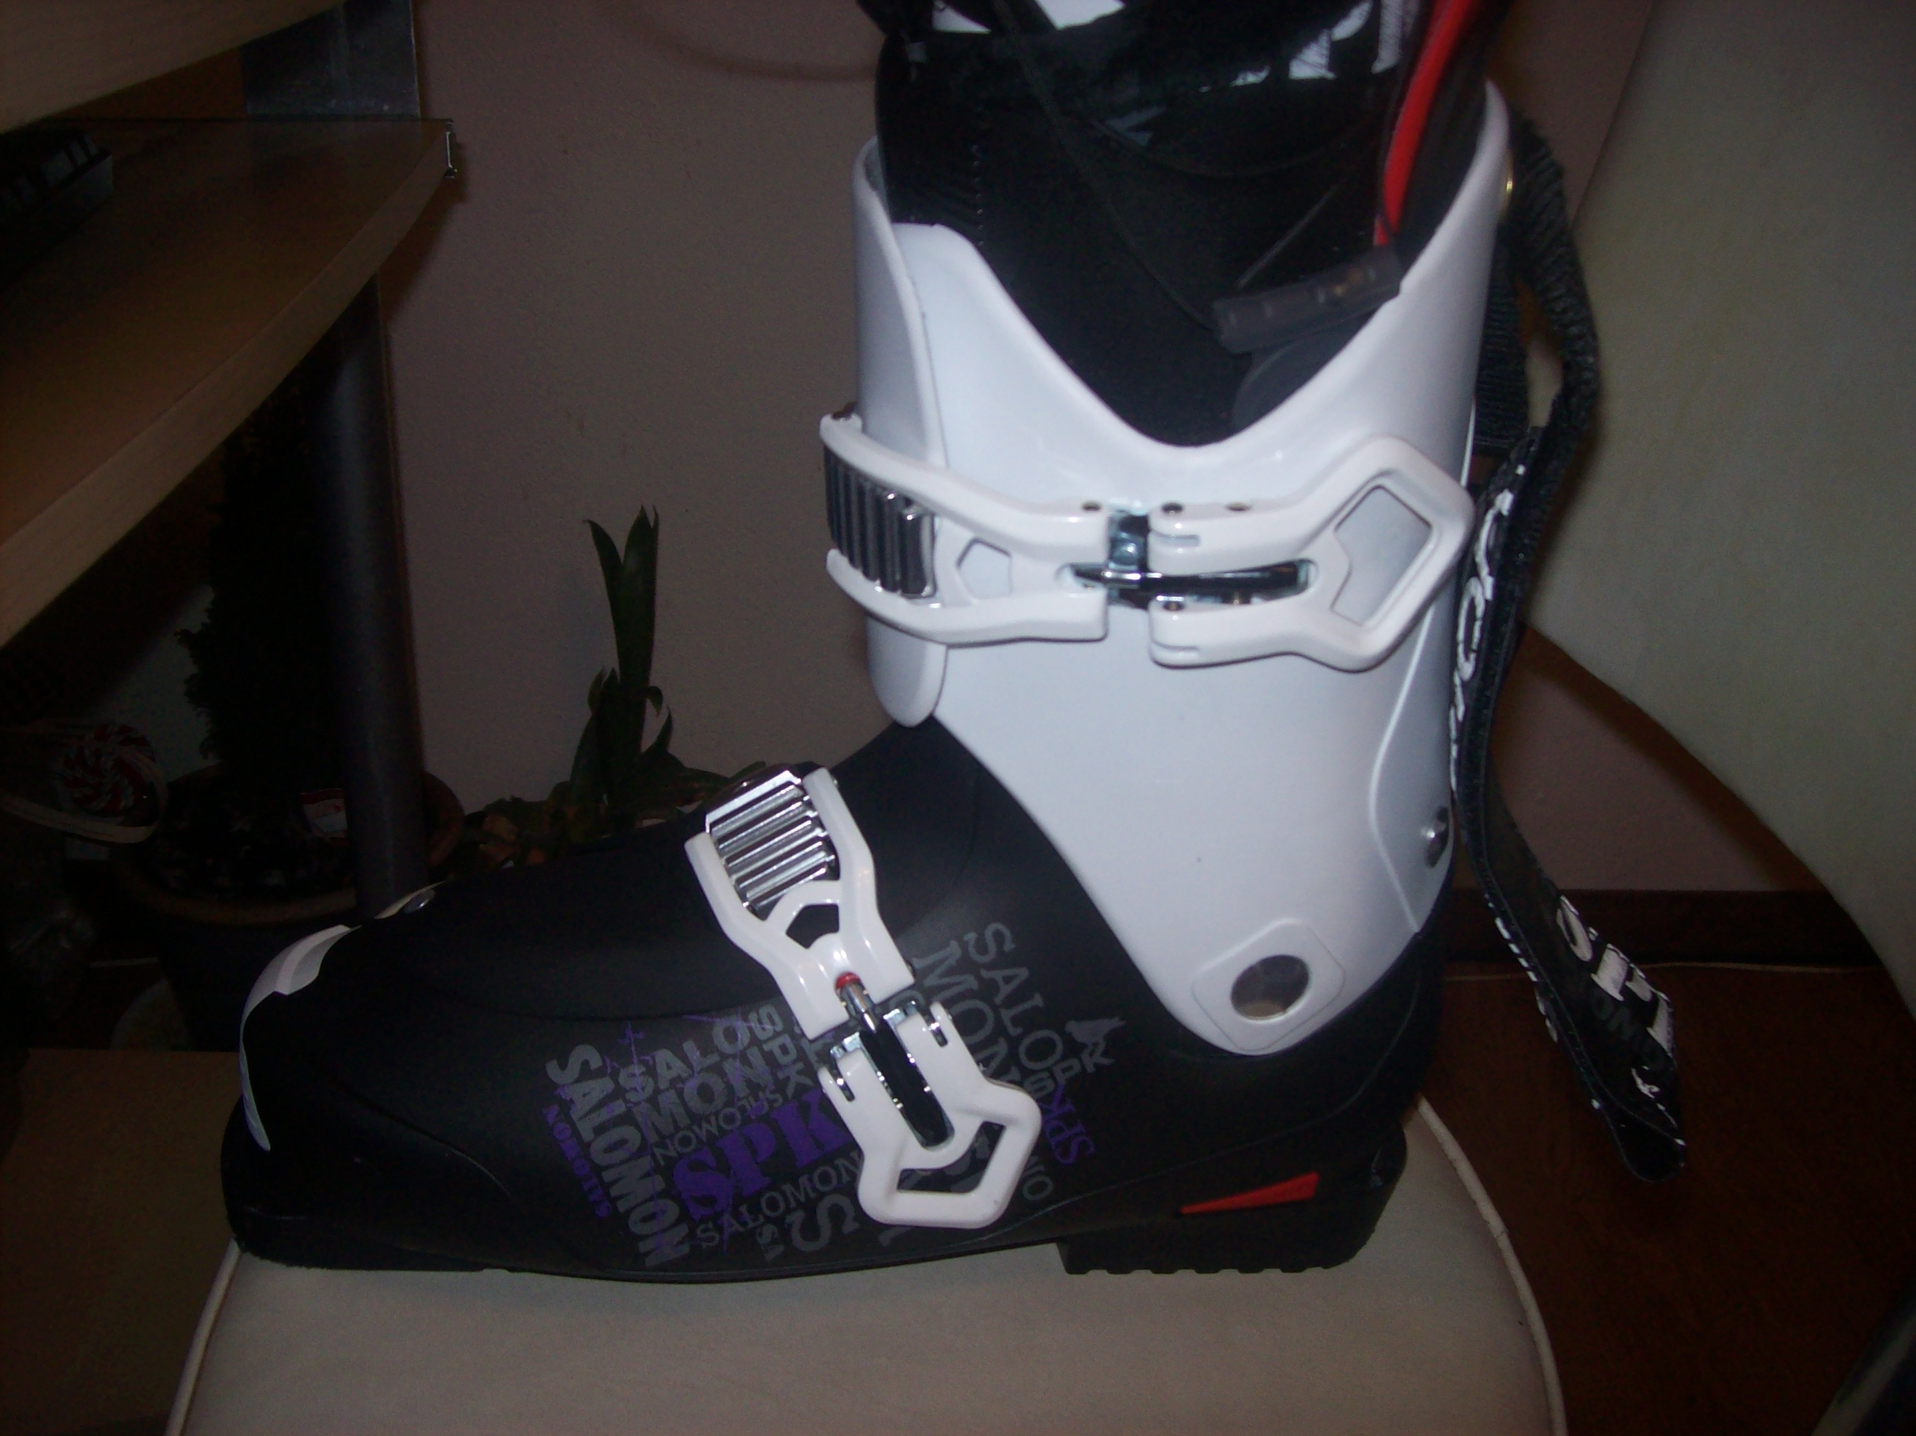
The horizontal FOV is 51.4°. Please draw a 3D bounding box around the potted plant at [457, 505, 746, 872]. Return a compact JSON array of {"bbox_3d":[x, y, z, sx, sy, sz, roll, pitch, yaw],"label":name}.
[{"bbox_3d":[-0.233,0.050,1.424,0.210,0.430,0.200,1,22,0],"label":"potted plant"}]

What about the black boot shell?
[{"bbox_3d":[-0.038,0.062,0.518,0.326,0.148,0.115,1,22,-2],"label":"black boot shell"}]

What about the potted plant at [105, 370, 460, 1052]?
[{"bbox_3d":[-0.448,-0.003,1.330,0.240,0.590,0.240,1,22,0],"label":"potted plant"}]

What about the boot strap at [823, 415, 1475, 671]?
[{"bbox_3d":[0.041,-0.040,0.445,0.148,0.055,0.078,1,22,0],"label":"boot strap"}]

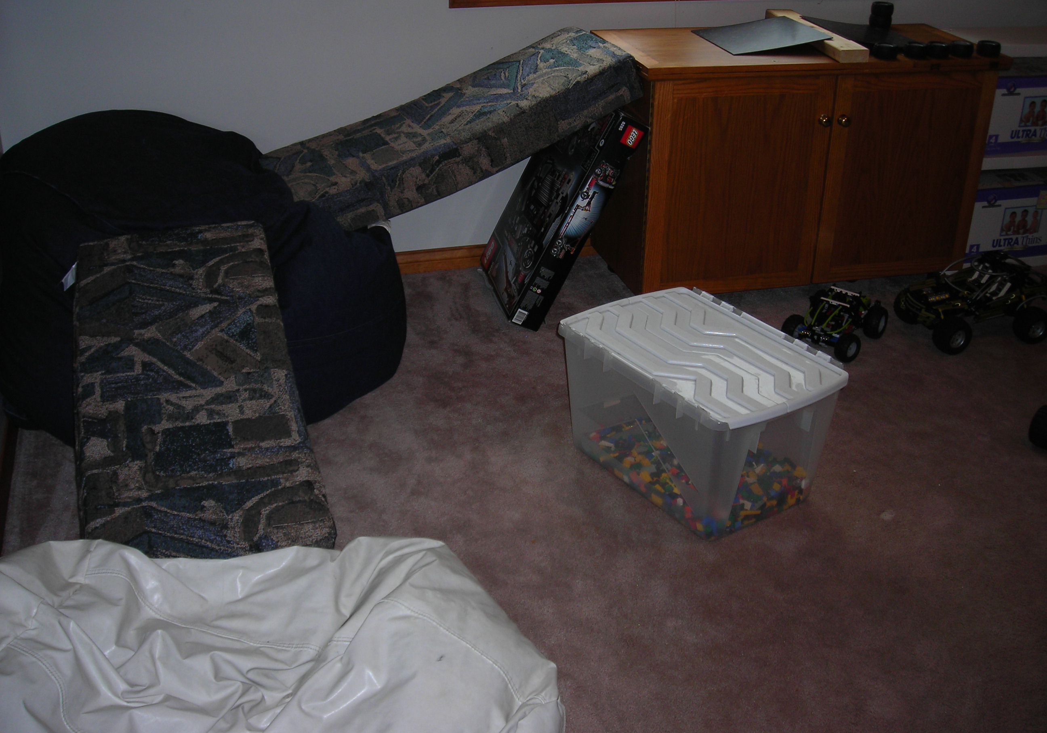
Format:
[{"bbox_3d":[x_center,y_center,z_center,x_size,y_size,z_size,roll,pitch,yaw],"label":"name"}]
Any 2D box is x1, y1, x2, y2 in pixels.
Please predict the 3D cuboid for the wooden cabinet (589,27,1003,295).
[{"bbox_3d":[0.717,-0.558,3.117,1.011,0.643,0.423,-6,29,-14],"label":"wooden cabinet"}]

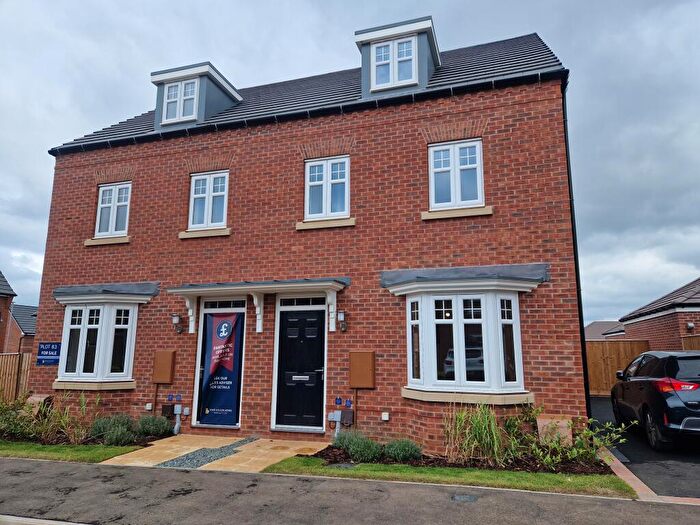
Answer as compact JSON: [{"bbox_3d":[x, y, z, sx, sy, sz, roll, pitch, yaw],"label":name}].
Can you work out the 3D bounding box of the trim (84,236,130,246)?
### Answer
[{"bbox_3d":[-5.101,-0.430,9.859,1.178,0.127,0.120,-3,-10,17],"label":"trim"}]

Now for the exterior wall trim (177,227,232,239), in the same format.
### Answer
[{"bbox_3d":[-2.826,-0.552,9.174,1.181,0.130,0.120,-3,-10,17],"label":"exterior wall trim"}]

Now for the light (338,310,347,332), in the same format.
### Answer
[{"bbox_3d":[-0.129,0.998,7.889,0.130,0.353,0.200,-3,-10,17],"label":"light"}]

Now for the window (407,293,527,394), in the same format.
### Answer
[{"bbox_3d":[1.702,1.205,7.105,1.780,1.455,0.440,-3,-10,17],"label":"window"}]

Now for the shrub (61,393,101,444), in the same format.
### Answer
[{"bbox_3d":[-4.427,2.571,7.717,0.600,0.820,0.570,-3,-10,17],"label":"shrub"}]

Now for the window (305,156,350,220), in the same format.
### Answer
[{"bbox_3d":[-0.411,-1.359,8.637,0.886,1.182,0.080,-3,-10,17],"label":"window"}]

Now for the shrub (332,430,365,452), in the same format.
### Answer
[{"bbox_3d":[-0.022,2.731,7.145,0.510,0.310,0.500,0,-10,0],"label":"shrub"}]

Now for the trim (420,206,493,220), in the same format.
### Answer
[{"bbox_3d":[1.779,-0.798,7.736,1.149,0.136,0.130,-3,-10,17],"label":"trim"}]

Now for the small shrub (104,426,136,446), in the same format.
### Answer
[{"bbox_3d":[-3.728,2.818,7.565,0.480,0.290,0.480,-3,-10,17],"label":"small shrub"}]

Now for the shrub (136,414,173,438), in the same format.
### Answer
[{"bbox_3d":[-3.442,2.890,8.228,0.570,0.360,0.550,-3,-10,17],"label":"shrub"}]

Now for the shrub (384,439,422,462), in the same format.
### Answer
[{"bbox_3d":[0.789,2.731,6.870,0.550,0.300,0.520,-3,-10,17],"label":"shrub"}]

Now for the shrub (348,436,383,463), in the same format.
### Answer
[{"bbox_3d":[0.228,2.723,6.854,0.500,0.310,0.500,0,-10,0],"label":"shrub"}]

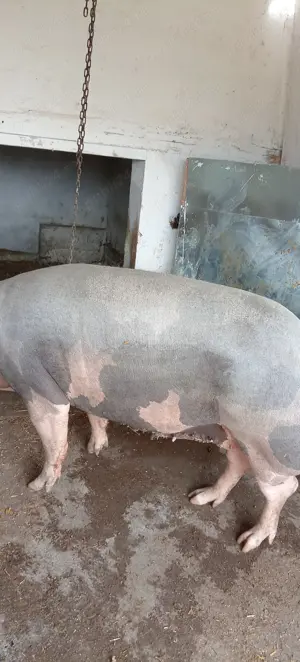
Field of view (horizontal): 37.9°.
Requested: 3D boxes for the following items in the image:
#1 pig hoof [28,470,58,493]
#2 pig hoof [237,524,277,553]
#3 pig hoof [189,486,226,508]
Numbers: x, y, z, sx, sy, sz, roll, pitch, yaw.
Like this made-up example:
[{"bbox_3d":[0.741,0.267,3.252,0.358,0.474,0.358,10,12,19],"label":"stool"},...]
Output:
[{"bbox_3d":[-0.385,0.546,1.589,0.107,0.060,0.068,7,21,2],"label":"pig hoof"},{"bbox_3d":[0.351,0.680,1.436,0.112,0.060,0.068,0,21,-16],"label":"pig hoof"},{"bbox_3d":[0.210,0.607,1.593,0.117,0.060,0.068,6,21,-1],"label":"pig hoof"}]

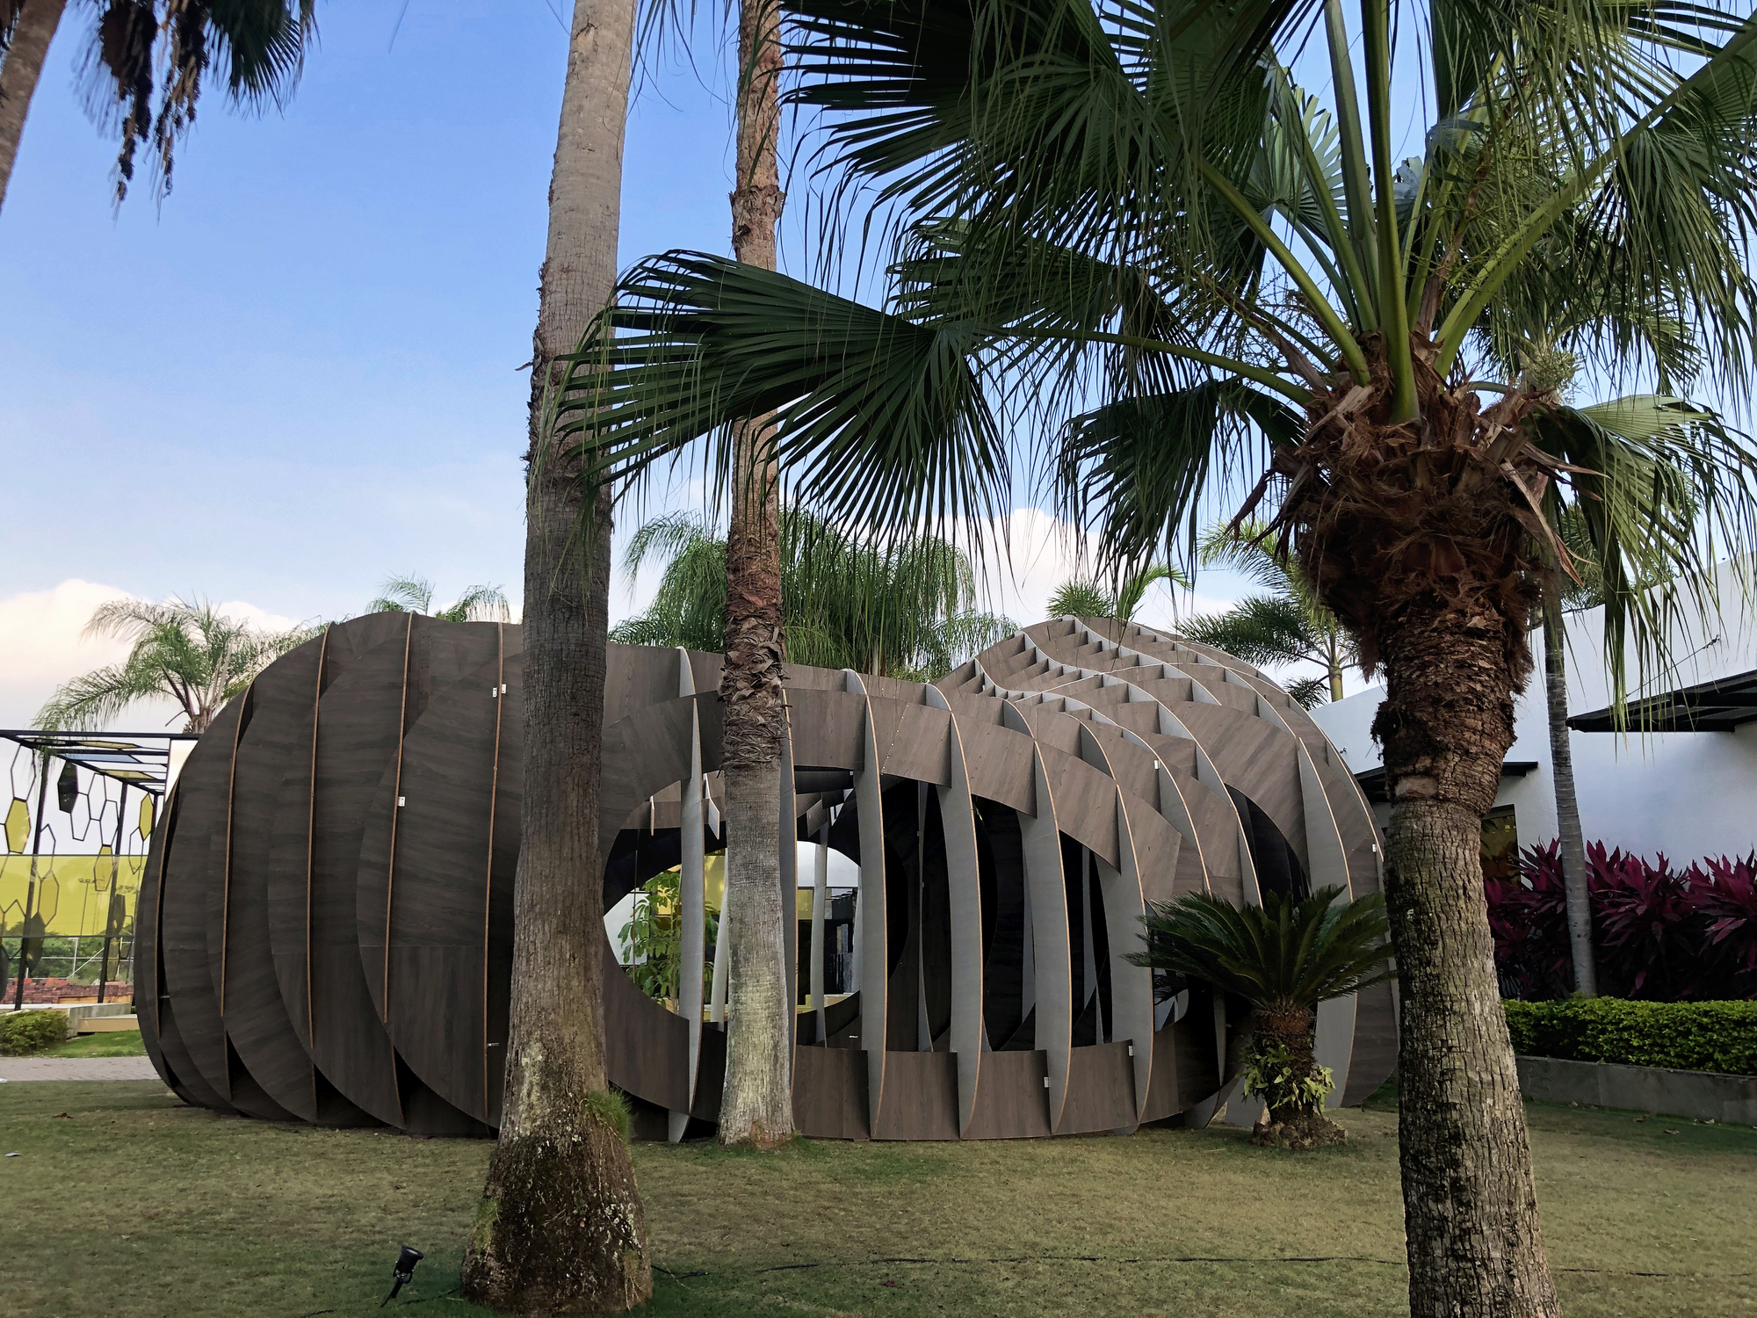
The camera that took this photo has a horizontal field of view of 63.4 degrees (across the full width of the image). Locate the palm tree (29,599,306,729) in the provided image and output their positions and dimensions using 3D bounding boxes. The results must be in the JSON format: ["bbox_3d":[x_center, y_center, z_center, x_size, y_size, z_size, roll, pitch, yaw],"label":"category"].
[{"bbox_3d":[-13.131,2.851,26.973,6.000,8.000,6.000,0,-11,0],"label":"palm tree"}]

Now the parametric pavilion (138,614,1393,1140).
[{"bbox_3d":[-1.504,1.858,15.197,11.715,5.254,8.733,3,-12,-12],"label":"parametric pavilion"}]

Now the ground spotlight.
[{"bbox_3d":[-1.927,2.499,5.750,0.165,0.250,0.100,0,-11,0],"label":"ground spotlight"}]

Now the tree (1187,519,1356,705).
[{"bbox_3d":[8.417,2.064,26.112,5.400,9.200,5.400,0,-11,0],"label":"tree"}]

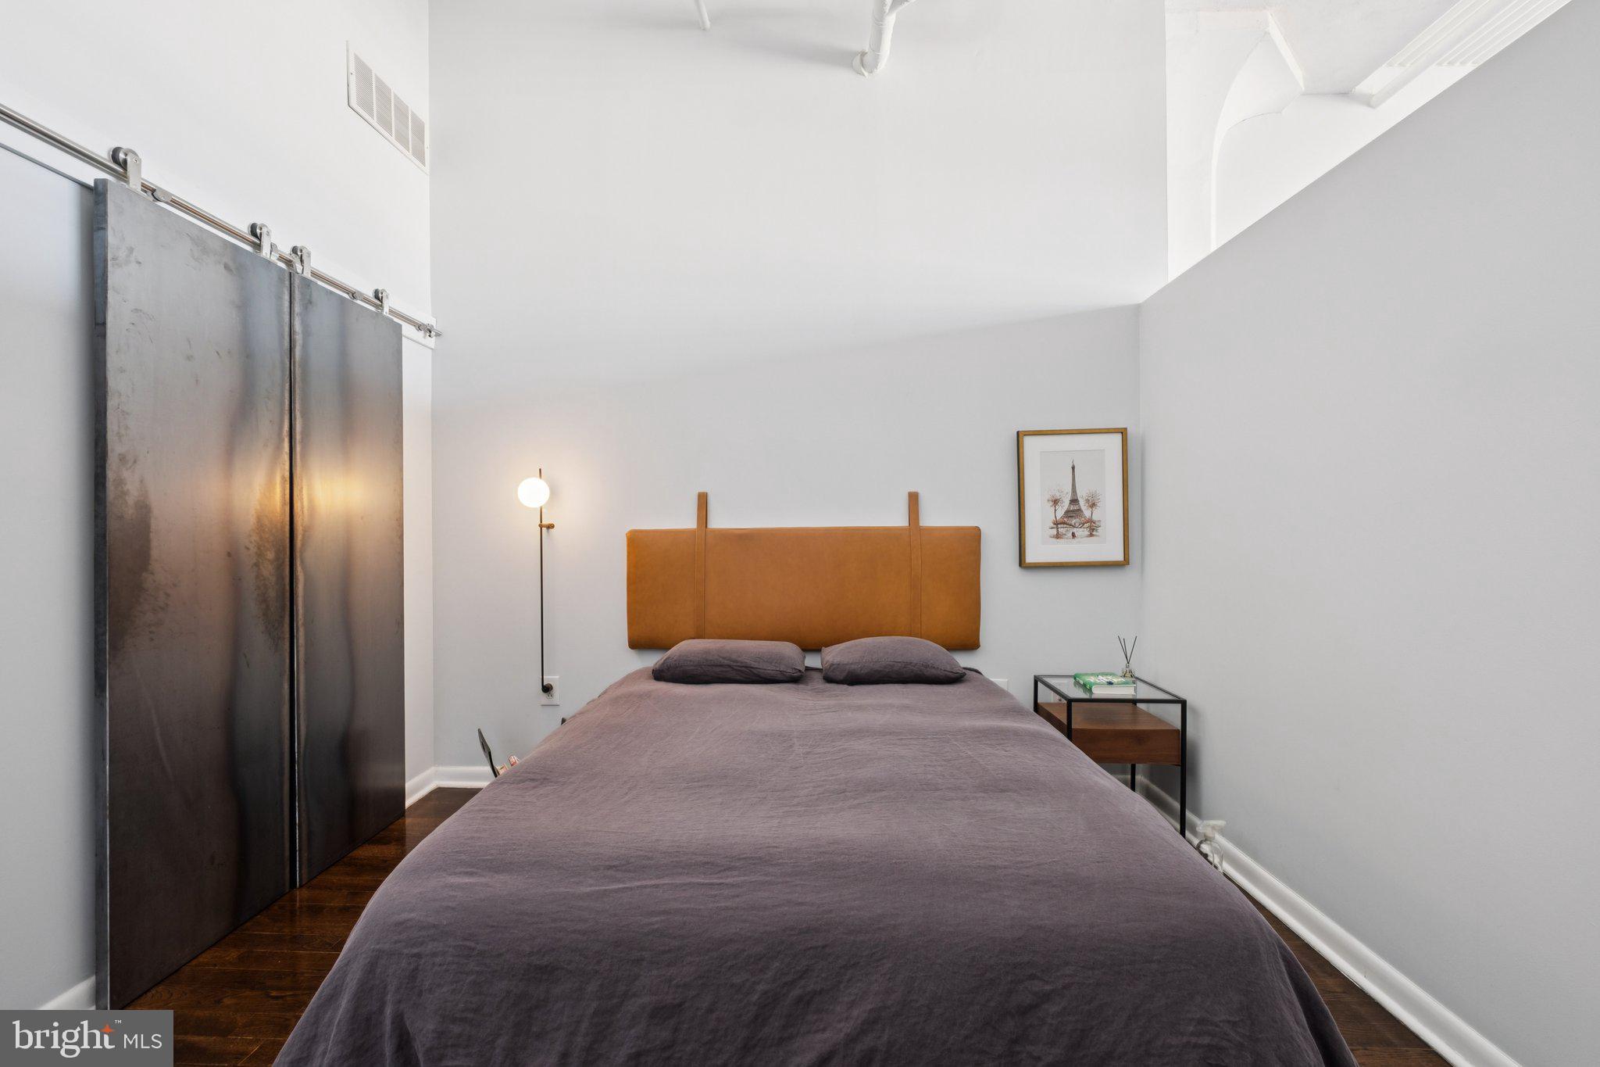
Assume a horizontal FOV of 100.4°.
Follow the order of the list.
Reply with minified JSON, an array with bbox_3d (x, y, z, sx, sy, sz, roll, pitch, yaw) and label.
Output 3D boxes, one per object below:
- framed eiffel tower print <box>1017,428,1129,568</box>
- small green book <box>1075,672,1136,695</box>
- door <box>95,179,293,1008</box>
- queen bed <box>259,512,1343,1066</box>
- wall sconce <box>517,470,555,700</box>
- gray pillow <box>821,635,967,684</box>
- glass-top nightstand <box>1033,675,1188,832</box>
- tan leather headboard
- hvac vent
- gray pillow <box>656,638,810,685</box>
[{"bbox_3d":[1.279,-0.165,3.127,0.499,0.634,0.035,-1,0,2],"label":"framed eiffel tower print"},{"bbox_3d":[1.296,0.640,2.846,0.176,0.034,0.236,0,0,2],"label":"small green book"},{"bbox_3d":[-1.750,0.160,1.970,0.035,2.110,0.580,0,0,2],"label":"door"},{"bbox_3d":[0.029,0.522,2.099,1.700,1.401,2.137,0,0,2],"label":"queen bed"},{"bbox_3d":[-1.186,0.236,3.080,0.151,1.064,0.301,0,0,2],"label":"wall sconce"},{"bbox_3d":[0.403,0.540,2.909,0.614,0.175,0.440,0,0,2],"label":"gray pillow"},{"bbox_3d":[1.303,0.937,2.852,0.465,0.561,0.448,0,0,2],"label":"glass-top nightstand"},{"bbox_3d":[0.012,0.173,3.156,1.658,0.739,0.065,0,0,2],"label":"tan leather headboard"},{"bbox_3d":[-1.795,-1.849,2.936,0.012,0.258,0.547,0,0,2],"label":"hvac vent"},{"bbox_3d":[-0.305,0.548,2.933,0.663,0.162,0.440,0,0,2],"label":"gray pillow"}]

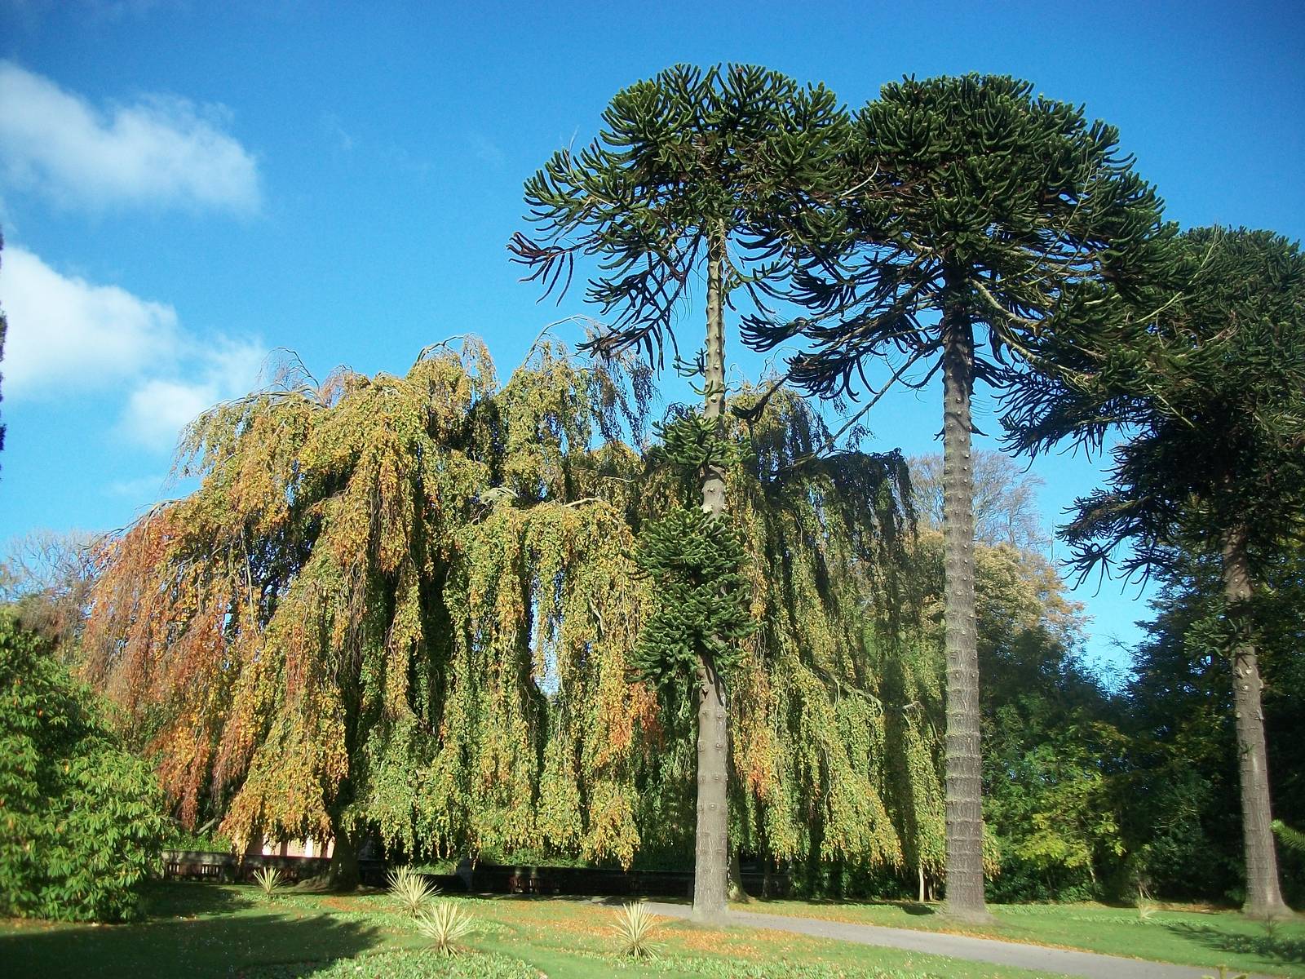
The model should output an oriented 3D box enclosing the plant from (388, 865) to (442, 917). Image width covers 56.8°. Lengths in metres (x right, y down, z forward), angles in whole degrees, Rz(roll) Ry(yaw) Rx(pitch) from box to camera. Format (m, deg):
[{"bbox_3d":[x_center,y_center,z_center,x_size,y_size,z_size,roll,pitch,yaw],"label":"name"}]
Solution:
[{"bbox_3d":[-4.343,7.316,22.008,0.970,0.880,0.950,1,-16,0],"label":"plant"}]

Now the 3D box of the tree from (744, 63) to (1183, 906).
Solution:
[{"bbox_3d":[7.887,-0.895,29.986,11.280,21.840,10.500,1,-16,0],"label":"tree"}]

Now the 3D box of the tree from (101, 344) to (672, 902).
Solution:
[{"bbox_3d":[-9.815,3.759,42.585,20.260,19.470,18.000,1,-16,0],"label":"tree"}]

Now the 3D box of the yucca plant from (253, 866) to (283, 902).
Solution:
[{"bbox_3d":[-9.680,9.922,30.383,0.740,0.880,0.800,1,-16,0],"label":"yucca plant"}]

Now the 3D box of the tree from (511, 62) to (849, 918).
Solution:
[{"bbox_3d":[0.556,-1.027,27.897,8.290,20.620,8.400,1,-16,0],"label":"tree"}]

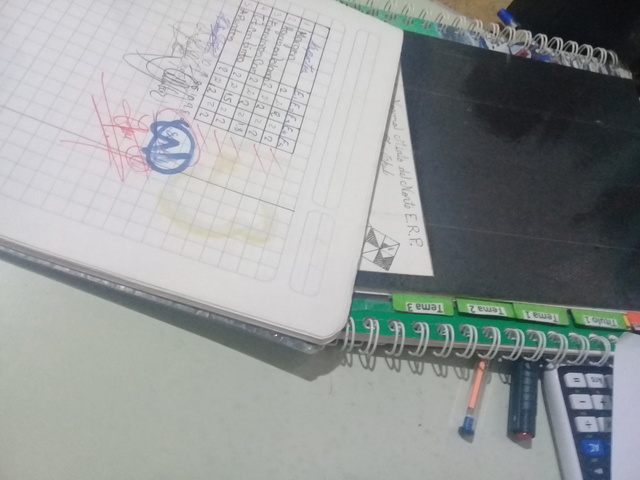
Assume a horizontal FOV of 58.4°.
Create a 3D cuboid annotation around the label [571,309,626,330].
[{"bbox_3d":[0.149,0.042,0.303,0.035,0.002,0.009,7,62,-16],"label":"label"}]

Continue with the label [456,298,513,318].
[{"bbox_3d":[0.083,0.034,0.284,0.033,0.002,0.008,7,62,-16],"label":"label"}]

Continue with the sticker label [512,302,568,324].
[{"bbox_3d":[0.114,0.038,0.293,0.033,0.002,0.009,8,61,-15],"label":"sticker label"}]

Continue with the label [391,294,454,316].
[{"bbox_3d":[0.050,0.031,0.274,0.033,0.002,0.009,6,62,-16],"label":"label"}]

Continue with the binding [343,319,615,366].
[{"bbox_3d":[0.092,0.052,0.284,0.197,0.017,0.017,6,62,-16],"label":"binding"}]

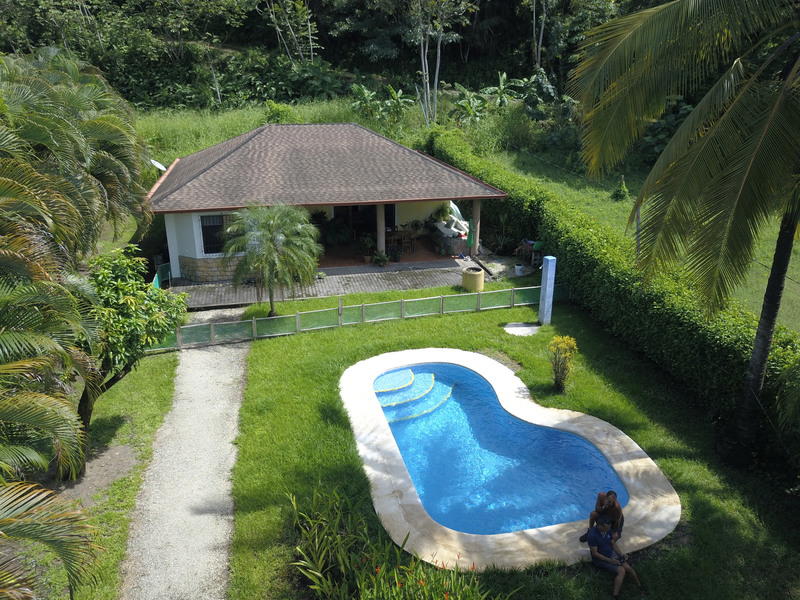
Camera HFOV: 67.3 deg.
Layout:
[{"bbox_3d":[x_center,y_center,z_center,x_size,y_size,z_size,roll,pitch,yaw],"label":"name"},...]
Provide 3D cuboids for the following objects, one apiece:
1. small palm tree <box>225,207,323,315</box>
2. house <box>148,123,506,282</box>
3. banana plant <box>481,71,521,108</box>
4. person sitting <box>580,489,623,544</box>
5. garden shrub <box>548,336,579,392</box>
[{"bbox_3d":[-3.493,-1.064,16.404,2.650,3.100,2.650,0,21,0],"label":"small palm tree"},{"bbox_3d":[-3.399,-4.915,24.568,11.860,4.378,11.339,-5,22,-12],"label":"house"},{"bbox_3d":[8.650,-18.100,52.000,3.400,3.500,3.200,0,18,0],"label":"banana plant"},{"bbox_3d":[2.943,3.085,8.716,0.600,0.800,0.650,2,21,5],"label":"person sitting"},{"bbox_3d":[3.487,1.353,12.827,0.630,1.220,0.630,0,21,0],"label":"garden shrub"}]

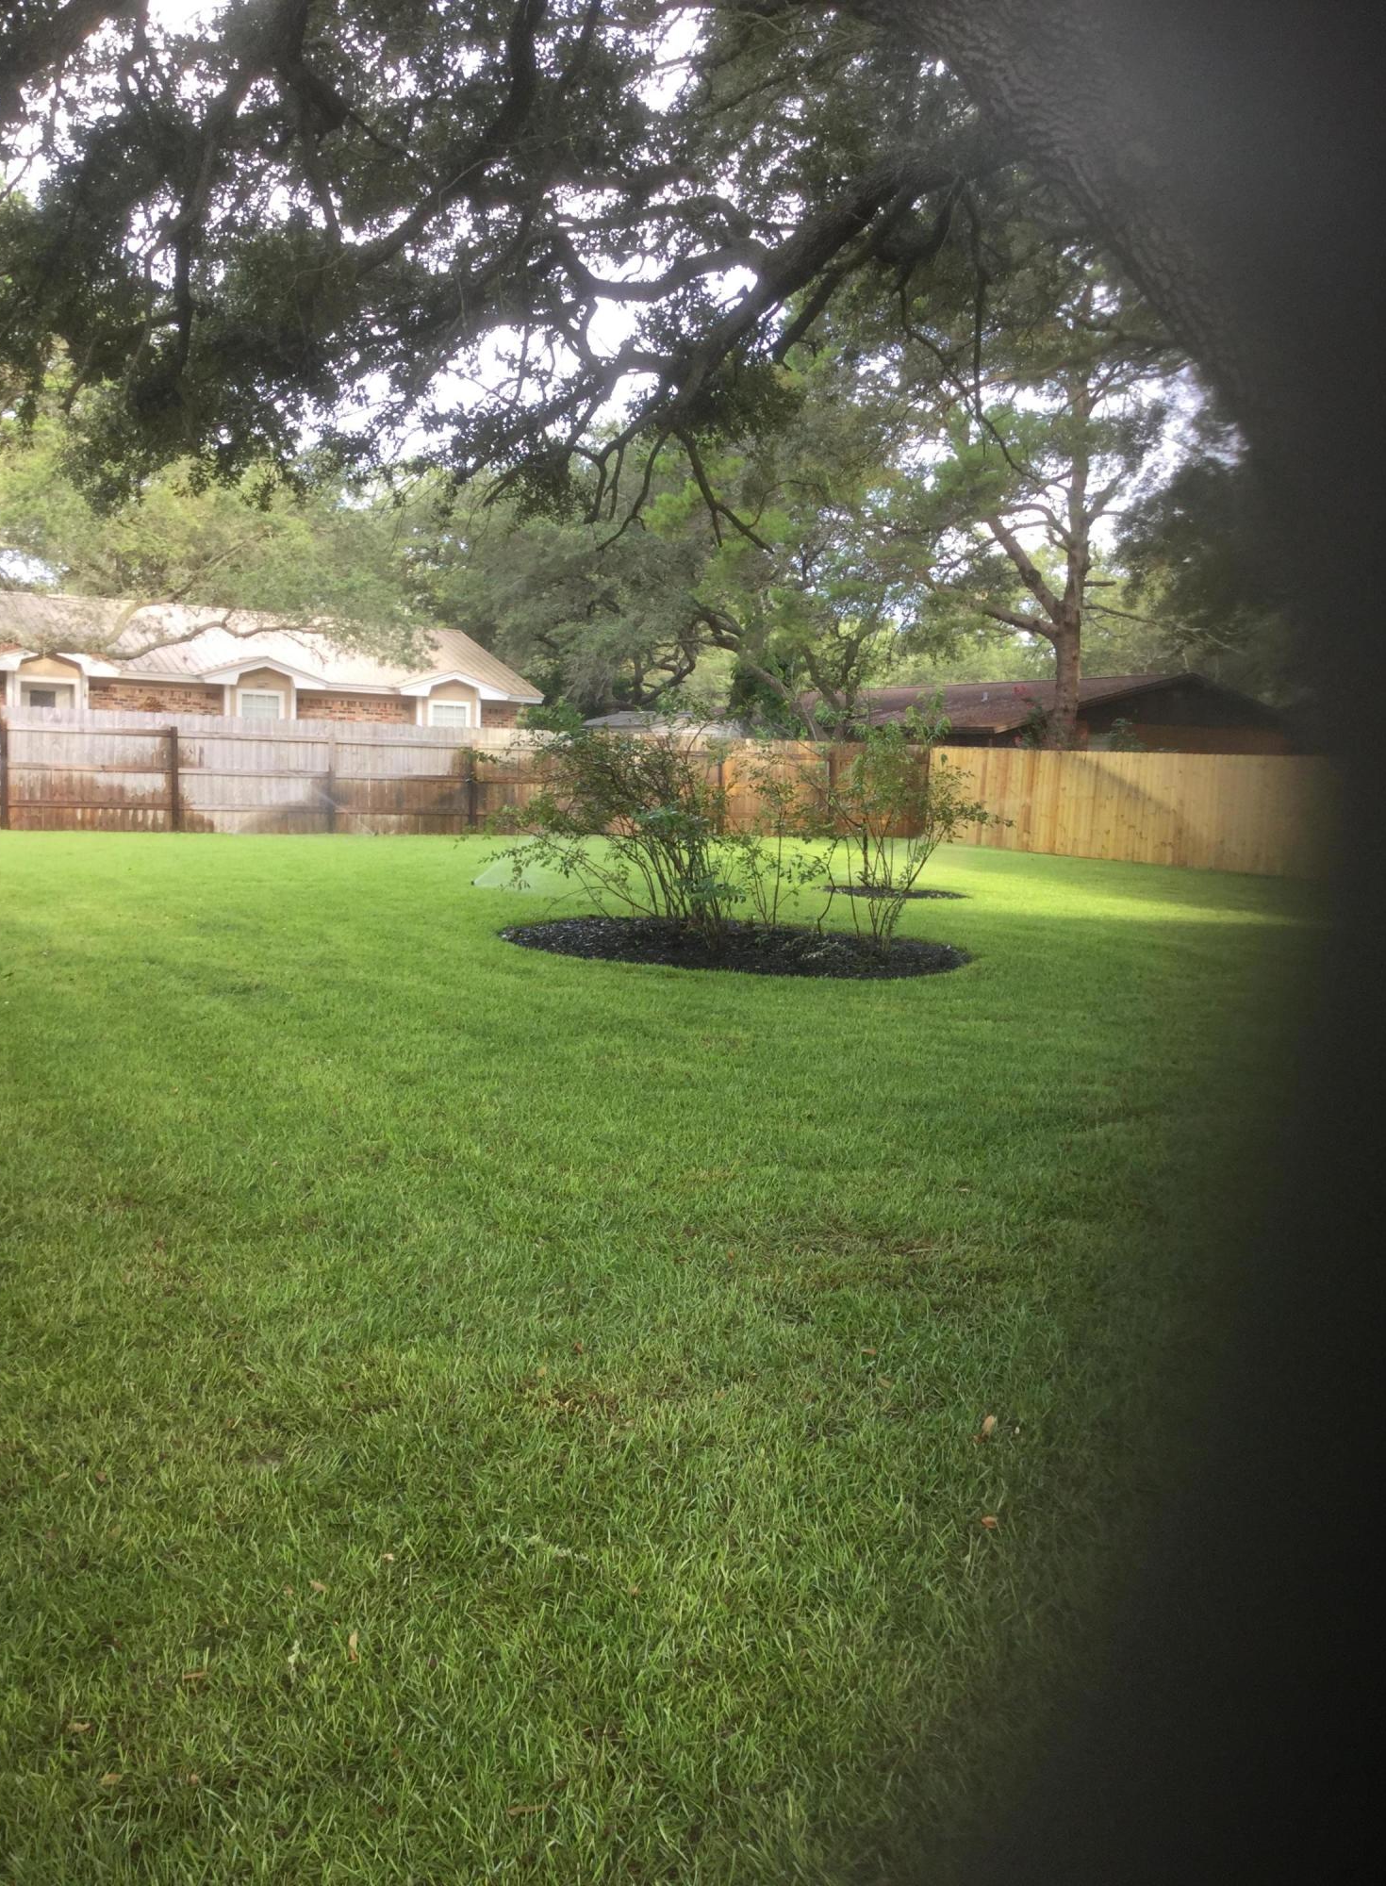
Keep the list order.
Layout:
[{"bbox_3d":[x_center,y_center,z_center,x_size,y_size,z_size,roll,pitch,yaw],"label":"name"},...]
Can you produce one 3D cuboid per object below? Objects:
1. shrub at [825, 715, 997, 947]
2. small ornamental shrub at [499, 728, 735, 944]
[{"bbox_3d":[1.783,-0.904,13.928,1.300,1.840,1.200,2,6,0],"label":"shrub"},{"bbox_3d":[-0.597,-0.938,14.136,1.850,1.690,1.600,2,6,0],"label":"small ornamental shrub"}]

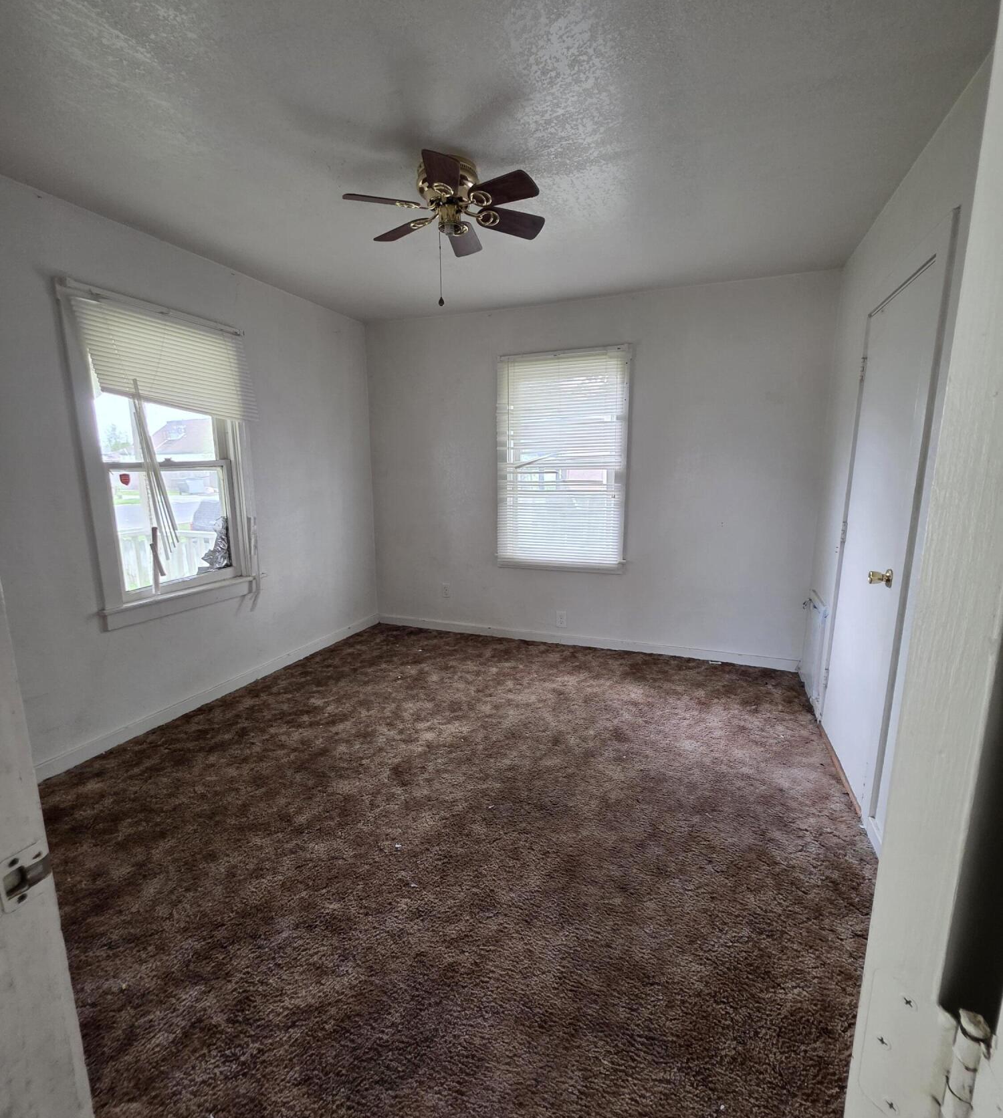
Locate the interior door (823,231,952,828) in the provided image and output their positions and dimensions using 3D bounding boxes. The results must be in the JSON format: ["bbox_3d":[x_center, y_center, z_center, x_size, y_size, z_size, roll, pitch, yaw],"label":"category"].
[{"bbox_3d":[1.533,-0.105,2.071,0.075,2.060,0.840,4,11,22],"label":"interior door"}]

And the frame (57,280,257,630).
[{"bbox_3d":[-1.710,-0.491,2.624,0.100,1.530,0.870,4,11,22],"label":"frame"}]

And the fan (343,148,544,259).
[{"bbox_3d":[-0.198,-1.381,1.952,0.765,0.205,0.765,0,10,0],"label":"fan"}]

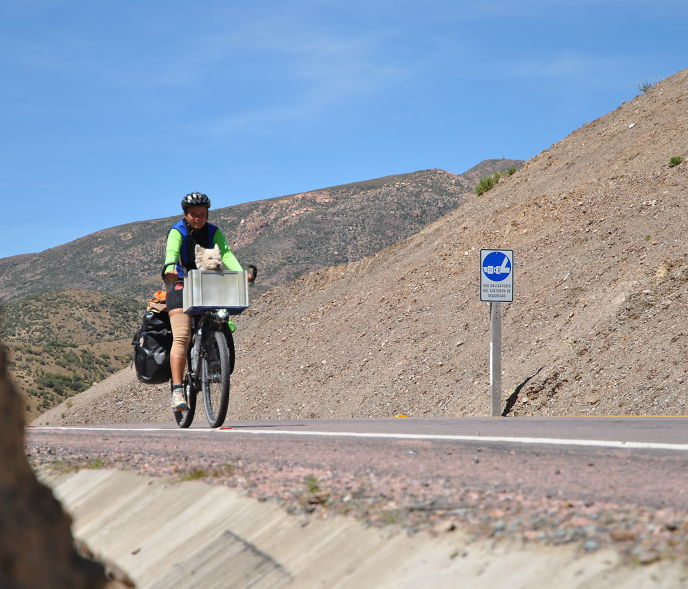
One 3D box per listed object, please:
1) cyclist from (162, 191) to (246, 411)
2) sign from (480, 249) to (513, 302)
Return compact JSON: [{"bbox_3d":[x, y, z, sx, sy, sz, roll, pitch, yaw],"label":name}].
[{"bbox_3d":[-0.989,0.046,17.700,0.580,1.560,0.870,1,-3,-15],"label":"cyclist"},{"bbox_3d":[2.607,-0.317,42.500,0.600,0.900,0.040,1,-3,-15],"label":"sign"}]

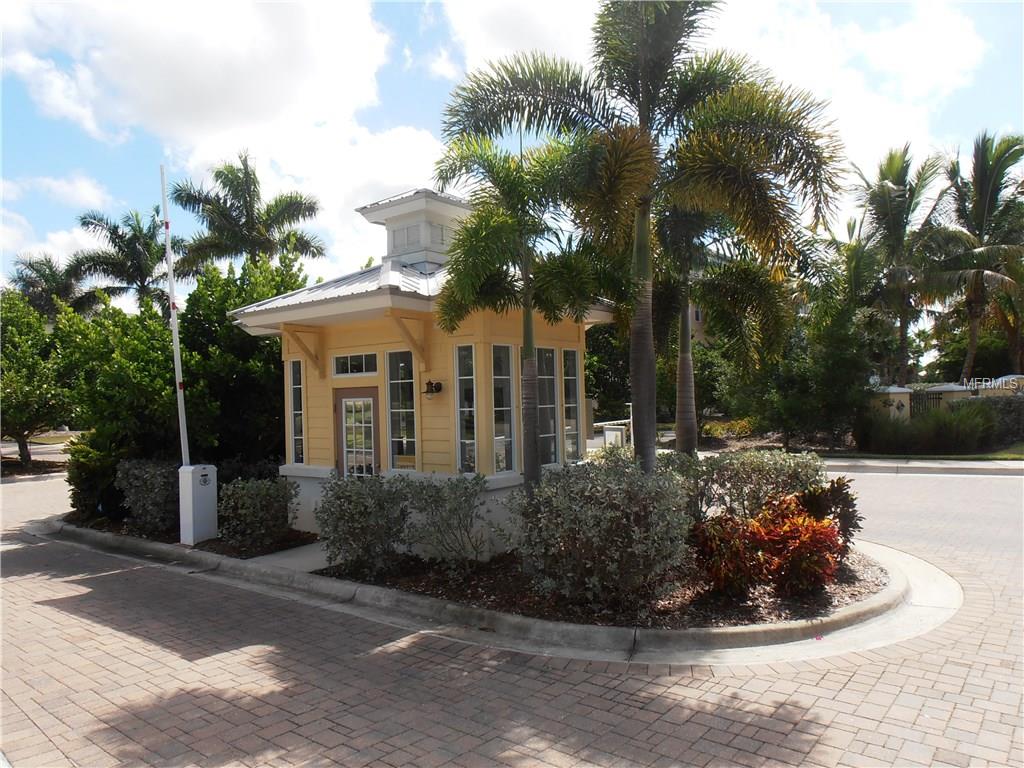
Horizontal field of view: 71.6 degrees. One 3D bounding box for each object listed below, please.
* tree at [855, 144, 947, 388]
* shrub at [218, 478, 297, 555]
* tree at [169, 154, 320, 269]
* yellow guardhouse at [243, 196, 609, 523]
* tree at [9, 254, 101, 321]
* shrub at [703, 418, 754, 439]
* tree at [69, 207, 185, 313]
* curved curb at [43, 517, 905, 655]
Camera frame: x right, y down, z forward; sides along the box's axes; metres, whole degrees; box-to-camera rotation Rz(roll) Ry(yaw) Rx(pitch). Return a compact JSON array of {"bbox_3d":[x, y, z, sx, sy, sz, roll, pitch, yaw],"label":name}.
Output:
[{"bbox_3d":[14.455,-3.427,25.893,4.200,10.550,4.200,-3,-1,38],"label":"tree"},{"bbox_3d":[-3.241,1.568,9.015,1.020,0.870,1.000,-3,-1,38],"label":"shrub"},{"bbox_3d":[-9.450,-2.911,25.689,5.600,11.010,5.600,-3,-1,38],"label":"tree"},{"bbox_3d":[-1.132,-0.340,9.525,4.700,4.590,3.450,-3,-1,38],"label":"yellow guardhouse"},{"bbox_3d":[-26.644,-2.086,41.489,5.400,11.010,5.400,-3,-1,38],"label":"tree"},{"bbox_3d":[7.776,1.598,25.500,1.850,0.720,1.400,-3,-1,38],"label":"shrub"},{"bbox_3d":[-17.276,-2.550,32.089,5.400,11.010,5.400,-3,-1,38],"label":"tree"},{"bbox_3d":[-1.673,2.070,9.864,12.500,0.170,4.600,-3,-1,38],"label":"curved curb"}]

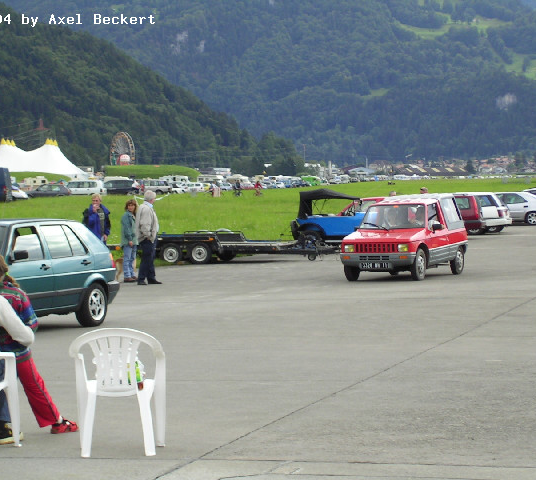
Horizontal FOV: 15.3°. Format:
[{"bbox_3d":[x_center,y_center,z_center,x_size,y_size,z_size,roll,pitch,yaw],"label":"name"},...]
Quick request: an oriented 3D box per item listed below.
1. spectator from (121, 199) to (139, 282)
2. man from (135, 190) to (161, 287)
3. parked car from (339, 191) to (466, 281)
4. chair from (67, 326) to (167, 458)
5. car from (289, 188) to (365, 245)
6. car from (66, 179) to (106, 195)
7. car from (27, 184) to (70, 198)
[{"bbox_3d":[-2.560,0.020,37.200,0.340,1.550,0.450,0,2,18],"label":"spectator"},{"bbox_3d":[-2.178,-0.040,36.400,0.420,1.740,0.500,-1,2,-23],"label":"man"},{"bbox_3d":[2.630,-0.085,37.900,1.530,1.570,3.500,0,2,21],"label":"parked car"},{"bbox_3d":[-0.967,0.958,12.870,0.590,0.810,0.550,0,2,-3],"label":"chair"},{"bbox_3d":[2.320,-0.580,55.500,3.400,1.680,1.520,0,2,0],"label":"car"},{"bbox_3d":[-18.700,-5.180,203.000,4.450,1.730,1.800,0,2,15],"label":"car"},{"bbox_3d":[-21.300,-4.690,193.000,4.250,1.390,1.680,0,2,8],"label":"car"}]

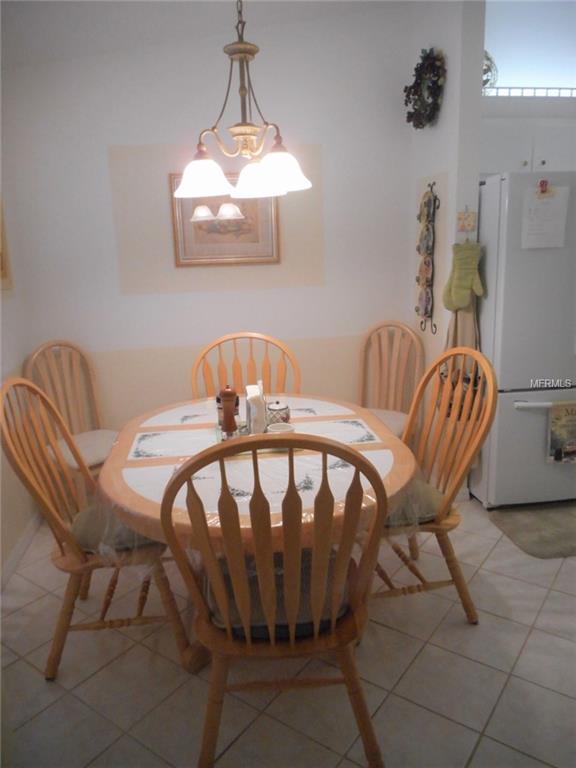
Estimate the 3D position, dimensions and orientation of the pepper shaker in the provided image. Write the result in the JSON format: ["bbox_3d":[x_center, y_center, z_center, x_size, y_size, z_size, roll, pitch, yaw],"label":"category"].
[{"bbox_3d":[-0.221,0.100,2.054,0.060,0.190,0.060,-2,13,0],"label":"pepper shaker"}]

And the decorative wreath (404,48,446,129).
[{"bbox_3d":[0.741,-1.608,3.020,0.110,0.400,0.390,-4,13,-8],"label":"decorative wreath"}]

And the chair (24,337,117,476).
[{"bbox_3d":[-1.074,0.288,2.995,0.566,1.010,0.440,9,17,42],"label":"chair"}]

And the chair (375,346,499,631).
[{"bbox_3d":[0.450,0.396,2.210,0.602,1.025,0.550,-6,13,-16],"label":"chair"}]

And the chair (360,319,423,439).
[{"bbox_3d":[0.539,0.192,3.144,0.440,1.010,0.585,4,14,25],"label":"chair"}]

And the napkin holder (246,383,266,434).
[{"bbox_3d":[-0.129,0.095,2.119,0.068,0.165,0.130,-4,13,-7],"label":"napkin holder"}]

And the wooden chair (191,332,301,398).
[{"bbox_3d":[-0.198,0.285,2.819,0.550,1.025,0.602,-3,13,-3],"label":"wooden chair"}]

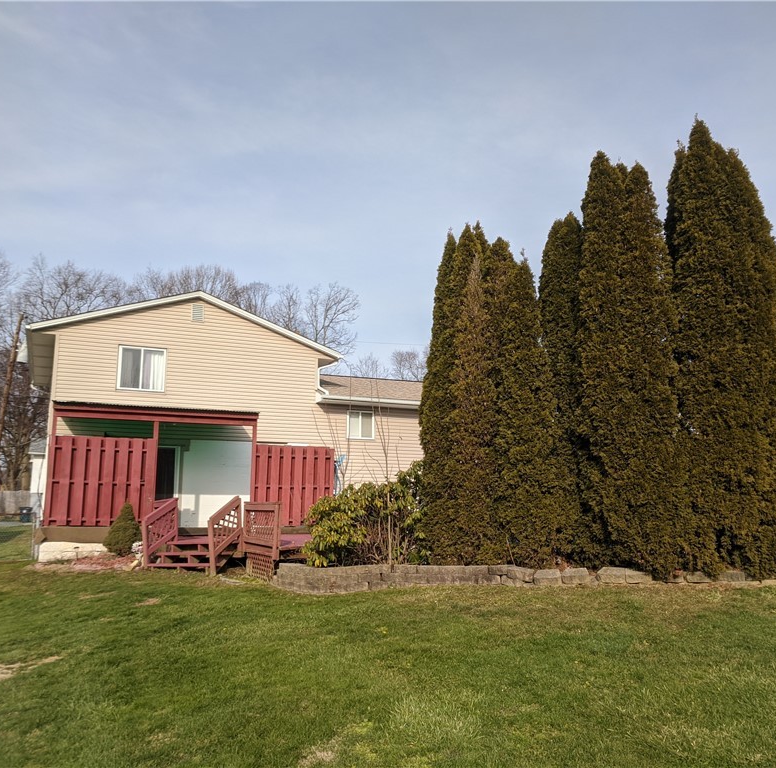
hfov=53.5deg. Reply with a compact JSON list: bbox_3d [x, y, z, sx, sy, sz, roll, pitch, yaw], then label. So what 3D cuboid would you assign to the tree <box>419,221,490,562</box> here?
[{"bbox_3d":[1.179,0.074,13.646,1.205,6.076,1.200,0,-9,0],"label":"tree"}]

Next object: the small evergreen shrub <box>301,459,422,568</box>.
[{"bbox_3d":[-0.385,2.112,12.597,1.965,1.712,1.600,0,-9,0],"label":"small evergreen shrub"}]

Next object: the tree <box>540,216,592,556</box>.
[{"bbox_3d":[3.308,-0.035,14.184,1.176,6.561,1.176,0,-9,0],"label":"tree"}]

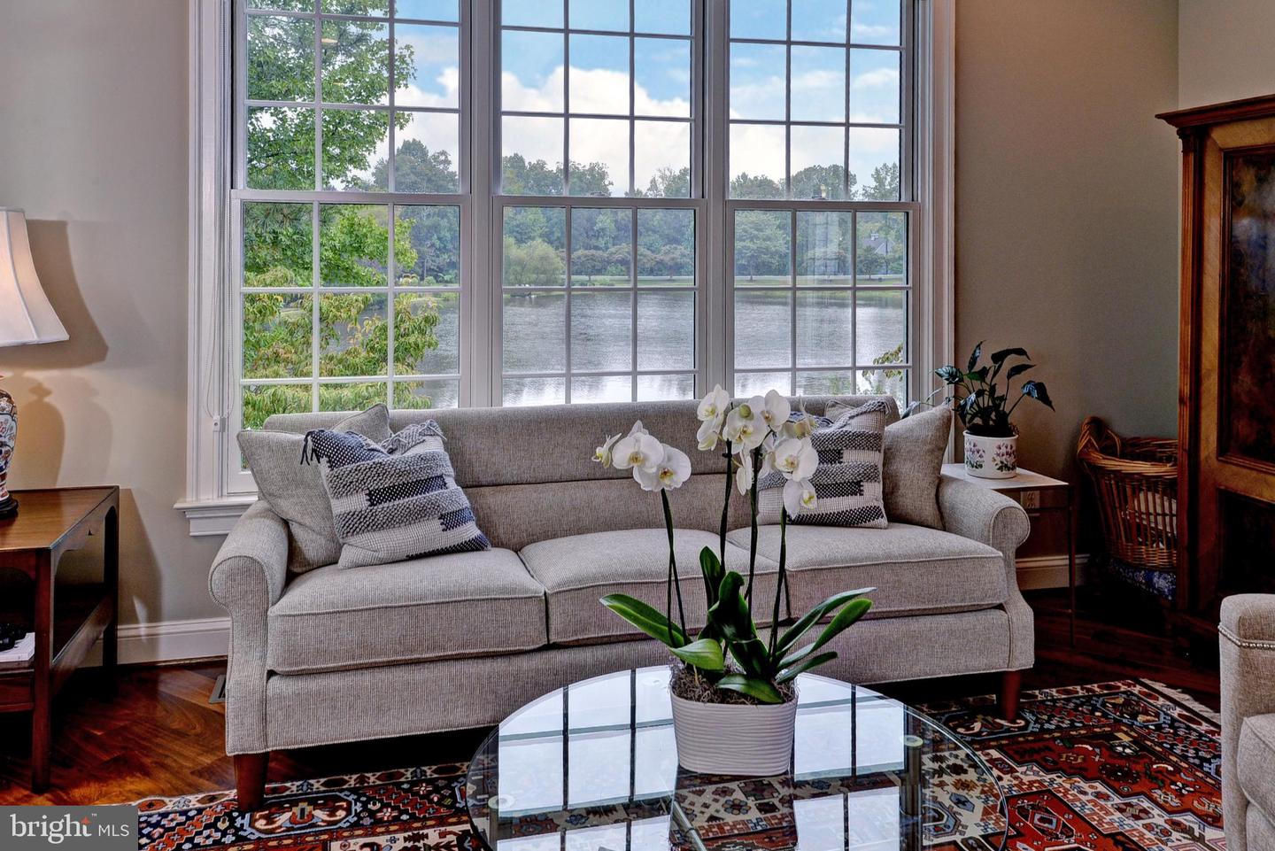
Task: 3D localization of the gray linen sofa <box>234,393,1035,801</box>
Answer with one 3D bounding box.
[{"bbox_3d":[-0.029,0.386,2.840,2.148,0.792,0.894,-1,6,-13],"label":"gray linen sofa"}]

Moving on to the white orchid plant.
[{"bbox_3d":[0.160,0.200,1.596,0.447,0.510,0.310,0,6,3],"label":"white orchid plant"}]

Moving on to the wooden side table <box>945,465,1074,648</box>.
[{"bbox_3d":[1.223,0.443,3.332,0.396,0.532,0.396,-1,6,-13],"label":"wooden side table"}]

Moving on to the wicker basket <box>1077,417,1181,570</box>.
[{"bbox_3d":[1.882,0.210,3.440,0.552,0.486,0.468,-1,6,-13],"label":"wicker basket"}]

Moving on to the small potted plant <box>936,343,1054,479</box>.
[{"bbox_3d":[1.259,-0.054,3.372,0.414,0.471,0.360,1,6,11],"label":"small potted plant"}]

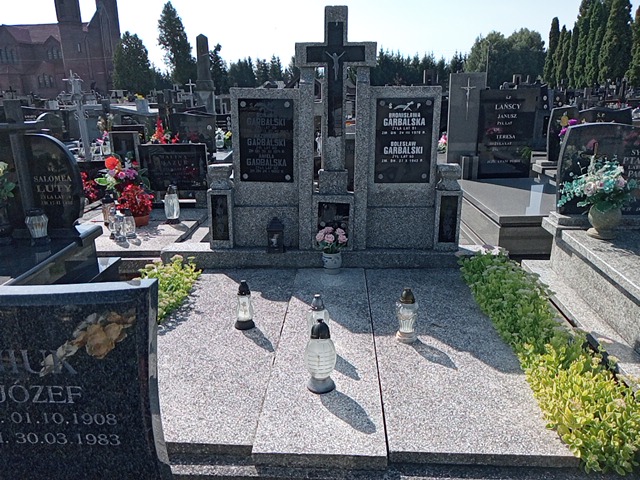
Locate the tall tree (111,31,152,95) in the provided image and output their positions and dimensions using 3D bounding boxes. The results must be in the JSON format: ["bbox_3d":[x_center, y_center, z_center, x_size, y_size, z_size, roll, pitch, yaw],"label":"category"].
[{"bbox_3d":[-18.169,-16.175,51.034,3.960,8.100,3.960,1,15,3],"label":"tall tree"}]

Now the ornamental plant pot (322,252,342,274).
[{"bbox_3d":[0.089,0.160,3.684,0.140,0.140,0.140,1,15,3],"label":"ornamental plant pot"}]

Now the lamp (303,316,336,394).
[{"bbox_3d":[0.004,0.480,2.190,0.133,0.315,0.133,1,15,3],"label":"lamp"}]

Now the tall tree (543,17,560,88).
[{"bbox_3d":[19.036,-14.663,42.793,1.350,7.046,1.350,1,17,2],"label":"tall tree"}]

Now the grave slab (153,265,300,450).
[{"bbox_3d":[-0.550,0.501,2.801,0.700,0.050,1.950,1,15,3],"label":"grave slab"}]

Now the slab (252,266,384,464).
[{"bbox_3d":[0.042,0.522,2.837,0.496,0.050,1.955,1,17,3],"label":"slab"}]

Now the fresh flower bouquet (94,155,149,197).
[{"bbox_3d":[-1.774,-0.574,4.626,0.470,0.359,0.420,1,16,2],"label":"fresh flower bouquet"}]

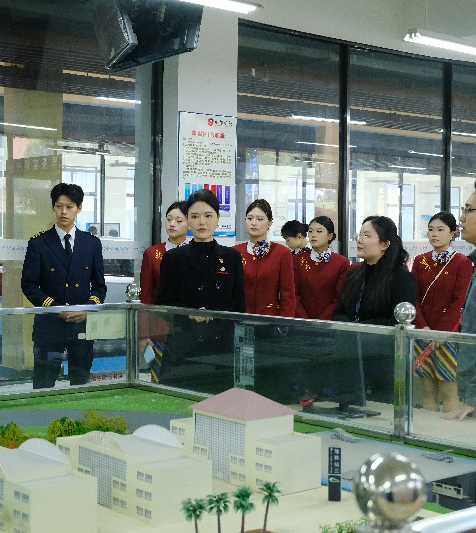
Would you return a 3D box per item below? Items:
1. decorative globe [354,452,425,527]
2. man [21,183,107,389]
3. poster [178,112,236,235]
[{"bbox_3d":[0.161,0.236,1.085,0.075,0.077,0.075,0,2,0],"label":"decorative globe"},{"bbox_3d":[-0.973,0.439,5.724,0.480,1.816,0.290,0,2,-12],"label":"man"},{"bbox_3d":[-0.227,-0.697,7.888,0.558,0.943,0.020,-1,2,-39],"label":"poster"}]

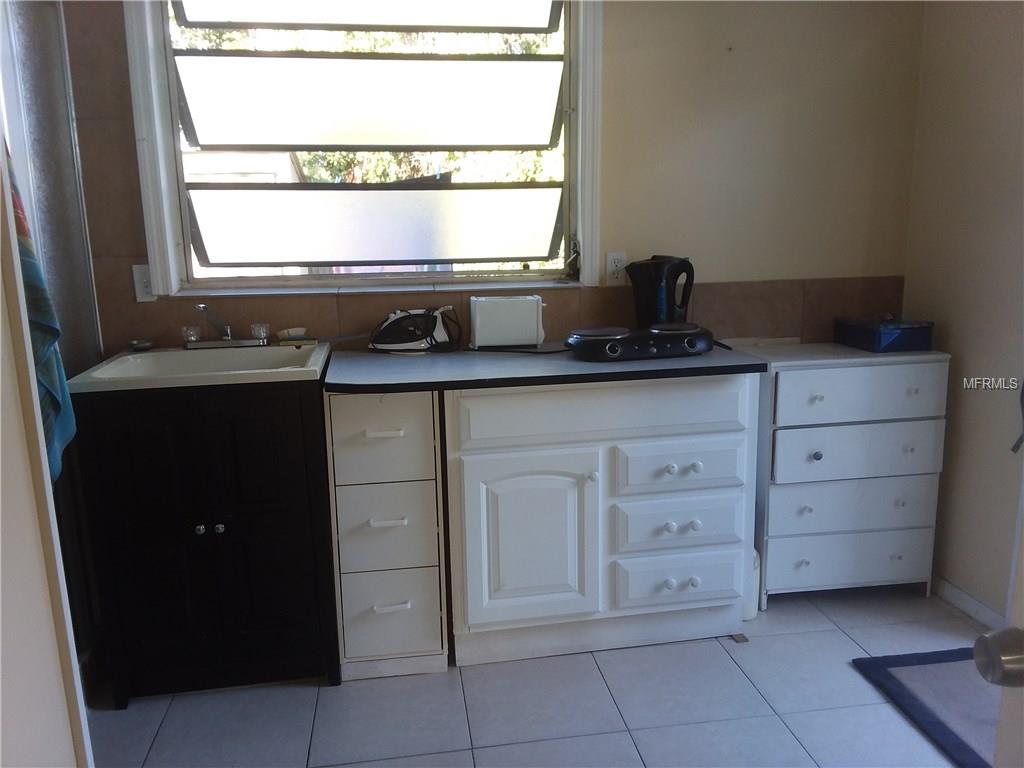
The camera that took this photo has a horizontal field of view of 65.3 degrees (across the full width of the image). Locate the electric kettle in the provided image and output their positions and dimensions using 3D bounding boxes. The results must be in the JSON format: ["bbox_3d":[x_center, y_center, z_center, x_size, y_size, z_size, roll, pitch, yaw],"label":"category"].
[{"bbox_3d":[0.486,-0.284,2.664,0.231,0.278,0.160,-2,11,-3],"label":"electric kettle"}]

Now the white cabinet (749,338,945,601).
[{"bbox_3d":[1.077,0.292,2.752,0.608,0.817,0.381,-3,11,-8],"label":"white cabinet"}]

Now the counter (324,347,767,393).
[{"bbox_3d":[0.075,-0.065,2.459,1.229,0.028,0.603,-3,11,-8],"label":"counter"}]

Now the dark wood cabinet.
[{"bbox_3d":[-0.832,0.382,2.366,0.621,0.876,0.529,-3,11,-8],"label":"dark wood cabinet"}]

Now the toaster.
[{"bbox_3d":[-0.014,-0.205,2.660,0.240,0.166,0.123,-3,11,-8],"label":"toaster"}]

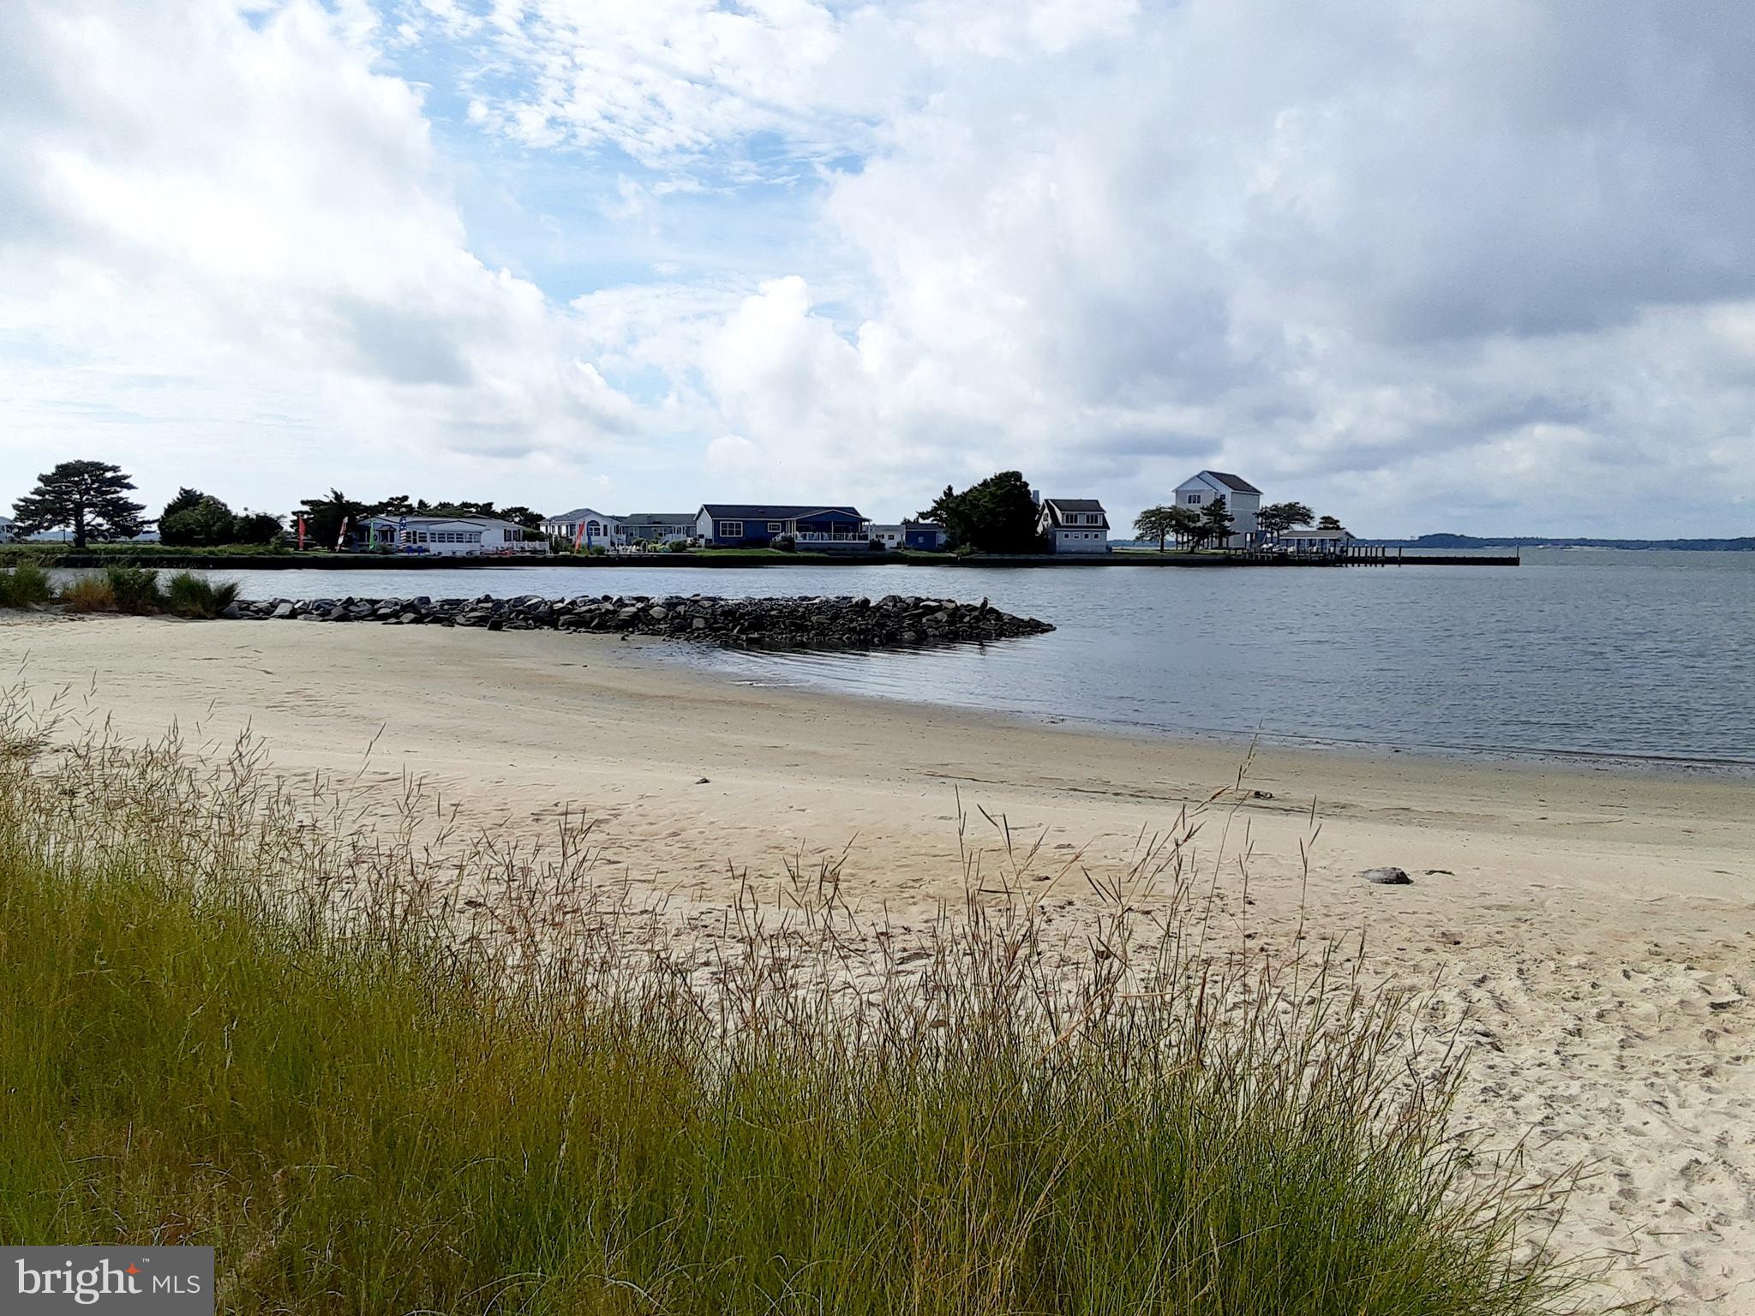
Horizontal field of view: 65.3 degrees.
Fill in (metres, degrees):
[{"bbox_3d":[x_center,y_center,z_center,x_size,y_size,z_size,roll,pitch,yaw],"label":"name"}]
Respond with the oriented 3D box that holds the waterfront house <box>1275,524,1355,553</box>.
[{"bbox_3d":[65.047,-17.096,202.000,5.000,3.500,9.800,-4,6,-43],"label":"waterfront house"}]

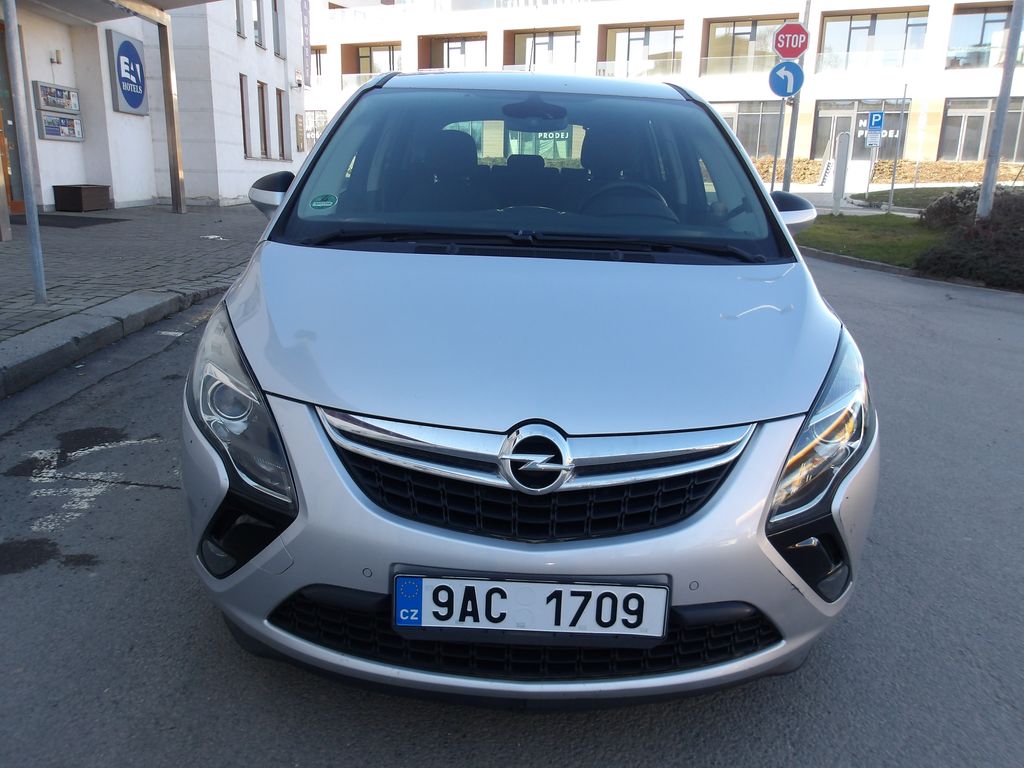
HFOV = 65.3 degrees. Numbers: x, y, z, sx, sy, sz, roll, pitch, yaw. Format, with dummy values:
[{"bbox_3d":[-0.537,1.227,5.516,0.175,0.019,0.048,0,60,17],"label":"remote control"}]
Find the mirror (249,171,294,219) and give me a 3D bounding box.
[{"bbox_3d":[-0.850,-0.697,2.959,0.250,0.190,0.170,2,14,1],"label":"mirror"}]

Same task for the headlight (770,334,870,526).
[{"bbox_3d":[0.720,0.077,1.887,0.365,0.380,0.540,2,14,1],"label":"headlight"}]

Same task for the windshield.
[{"bbox_3d":[0.067,-0.739,2.618,1.550,0.170,1.090,2,46,1],"label":"windshield"}]

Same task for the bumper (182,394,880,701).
[{"bbox_3d":[0.037,0.308,1.831,1.800,0.590,0.630,2,14,1],"label":"bumper"}]

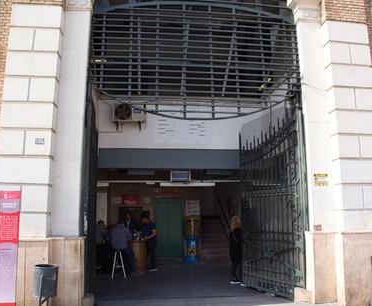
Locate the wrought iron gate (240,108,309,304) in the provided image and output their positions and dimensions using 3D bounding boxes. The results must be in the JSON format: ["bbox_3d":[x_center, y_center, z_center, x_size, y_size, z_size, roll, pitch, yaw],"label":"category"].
[{"bbox_3d":[1.851,1.113,7.696,0.101,3.818,1.884,5,-10,-32],"label":"wrought iron gate"}]

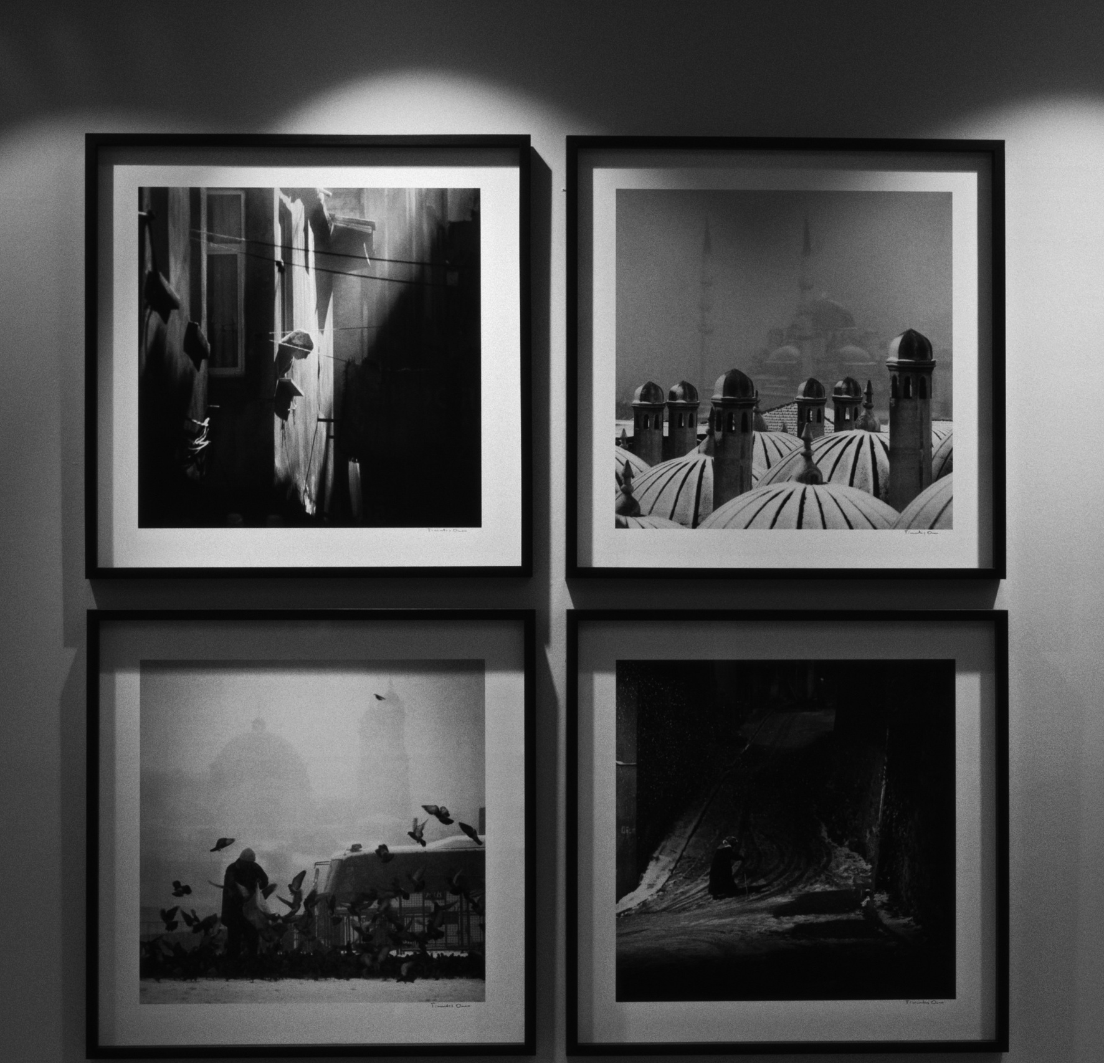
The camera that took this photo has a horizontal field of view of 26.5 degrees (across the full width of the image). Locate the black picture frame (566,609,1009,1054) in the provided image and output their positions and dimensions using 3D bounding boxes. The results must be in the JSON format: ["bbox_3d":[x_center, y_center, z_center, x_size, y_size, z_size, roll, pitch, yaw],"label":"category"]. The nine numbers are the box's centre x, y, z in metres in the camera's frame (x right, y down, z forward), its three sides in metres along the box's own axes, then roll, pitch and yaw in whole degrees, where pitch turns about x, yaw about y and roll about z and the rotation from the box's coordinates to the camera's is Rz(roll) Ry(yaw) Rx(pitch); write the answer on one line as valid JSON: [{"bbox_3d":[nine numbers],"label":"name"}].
[{"bbox_3d":[0.309,0.394,3.087,0.580,0.580,0.030,0,-1,-2],"label":"black picture frame"}]

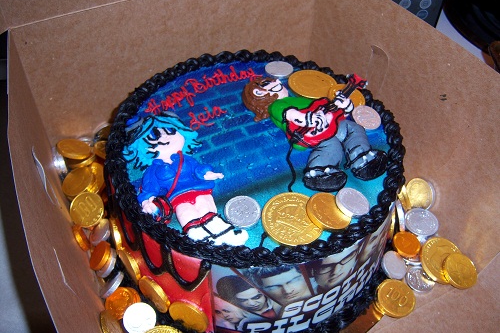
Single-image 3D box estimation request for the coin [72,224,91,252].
[{"bbox_3d":[-0.130,0.055,0.400,0.004,0.024,0.024,-29,52,-10],"label":"coin"}]

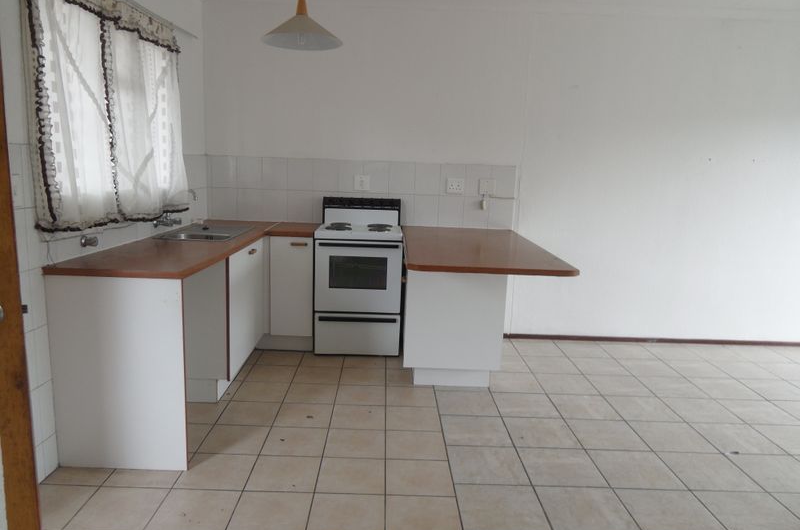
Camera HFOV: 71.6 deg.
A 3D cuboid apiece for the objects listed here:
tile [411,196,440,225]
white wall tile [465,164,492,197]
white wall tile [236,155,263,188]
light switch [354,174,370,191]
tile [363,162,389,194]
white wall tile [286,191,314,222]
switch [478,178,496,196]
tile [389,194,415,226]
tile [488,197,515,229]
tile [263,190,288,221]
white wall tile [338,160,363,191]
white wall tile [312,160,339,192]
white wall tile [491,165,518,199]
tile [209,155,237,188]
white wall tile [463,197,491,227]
[{"bbox_3d":[0.214,-0.434,4.500,0.200,0.250,0.010,2,10,-2],"label":"tile"},{"bbox_3d":[0.629,-0.677,4.490,0.200,0.250,0.010,2,9,-1],"label":"white wall tile"},{"bbox_3d":[-1.192,-0.730,4.401,0.200,0.250,0.010,2,10,-2],"label":"white wall tile"},{"bbox_3d":[-0.305,-0.663,4.472,0.122,0.120,0.015,2,9,-1],"label":"light switch"},{"bbox_3d":[-0.185,-0.703,4.473,0.200,0.250,0.010,2,9,-1],"label":"tile"},{"bbox_3d":[-0.797,-0.466,4.460,0.200,0.250,0.010,2,10,-2],"label":"white wall tile"},{"bbox_3d":[0.713,-0.628,4.471,0.122,0.120,0.015,2,10,-2],"label":"switch"},{"bbox_3d":[0.009,-0.448,4.519,0.200,0.250,0.010,2,9,-1],"label":"tile"},{"bbox_3d":[0.821,-0.414,4.524,0.200,0.250,0.010,2,10,-2],"label":"tile"},{"bbox_3d":[-1.000,-0.472,4.452,0.200,0.250,0.010,2,10,-2],"label":"tile"},{"bbox_3d":[-0.389,-0.709,4.469,0.200,0.250,0.010,2,9,-1],"label":"white wall tile"},{"bbox_3d":[-0.592,-0.716,4.465,0.200,0.250,0.010,2,9,-1],"label":"white wall tile"},{"bbox_3d":[0.830,-0.665,4.482,0.200,0.250,0.010,2,10,-2],"label":"white wall tile"},{"bbox_3d":[-1.403,-0.737,4.393,0.205,0.250,0.010,2,10,-2],"label":"tile"},{"bbox_3d":[0.618,-0.421,4.516,0.200,0.250,0.010,2,10,-2],"label":"white wall tile"}]

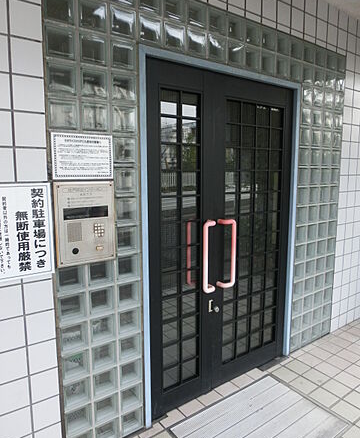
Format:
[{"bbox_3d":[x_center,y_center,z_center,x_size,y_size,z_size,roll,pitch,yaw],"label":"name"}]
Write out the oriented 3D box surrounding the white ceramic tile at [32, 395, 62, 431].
[{"bbox_3d":[-0.654,0.954,1.638,0.132,0.144,0.010,-6,10,-35],"label":"white ceramic tile"}]

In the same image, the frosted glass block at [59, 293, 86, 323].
[{"bbox_3d":[-0.555,0.439,1.686,0.145,0.145,0.090,-6,10,-35],"label":"frosted glass block"}]

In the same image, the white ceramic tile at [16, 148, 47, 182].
[{"bbox_3d":[-0.653,-0.236,1.467,0.127,0.144,0.010,-6,10,-35],"label":"white ceramic tile"}]

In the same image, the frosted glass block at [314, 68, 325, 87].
[{"bbox_3d":[1.072,-1.116,2.653,0.145,0.145,0.090,-6,10,-35],"label":"frosted glass block"}]

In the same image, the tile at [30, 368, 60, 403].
[{"bbox_3d":[-0.648,0.798,1.599,0.128,0.146,0.010,-6,10,-36],"label":"tile"}]

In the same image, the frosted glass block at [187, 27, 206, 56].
[{"bbox_3d":[0.072,-1.007,1.933,0.145,0.145,0.090,-6,10,-35],"label":"frosted glass block"}]

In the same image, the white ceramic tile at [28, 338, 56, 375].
[{"bbox_3d":[-0.655,0.654,1.584,0.126,0.144,0.010,-6,10,-35],"label":"white ceramic tile"}]

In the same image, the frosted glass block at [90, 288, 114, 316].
[{"bbox_3d":[-0.429,0.423,1.775,0.147,0.147,0.090,-6,10,-35],"label":"frosted glass block"}]

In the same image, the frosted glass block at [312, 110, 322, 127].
[{"bbox_3d":[1.084,-0.808,2.710,0.146,0.146,0.090,-6,10,-35],"label":"frosted glass block"}]

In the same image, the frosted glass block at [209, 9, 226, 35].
[{"bbox_3d":[0.197,-1.174,2.001,0.145,0.145,0.090,-6,10,-35],"label":"frosted glass block"}]

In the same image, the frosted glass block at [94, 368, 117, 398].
[{"bbox_3d":[-0.429,0.896,1.863,0.146,0.146,0.090,-6,10,-35],"label":"frosted glass block"}]

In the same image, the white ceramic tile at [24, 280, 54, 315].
[{"bbox_3d":[-0.656,0.360,1.543,0.126,0.144,0.010,-6,10,-35],"label":"white ceramic tile"}]

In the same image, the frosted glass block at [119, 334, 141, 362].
[{"bbox_3d":[-0.303,0.728,1.930,0.146,0.146,0.090,-6,10,-35],"label":"frosted glass block"}]

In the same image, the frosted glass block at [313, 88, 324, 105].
[{"bbox_3d":[1.084,-0.964,2.688,0.146,0.146,0.090,-6,10,-35],"label":"frosted glass block"}]

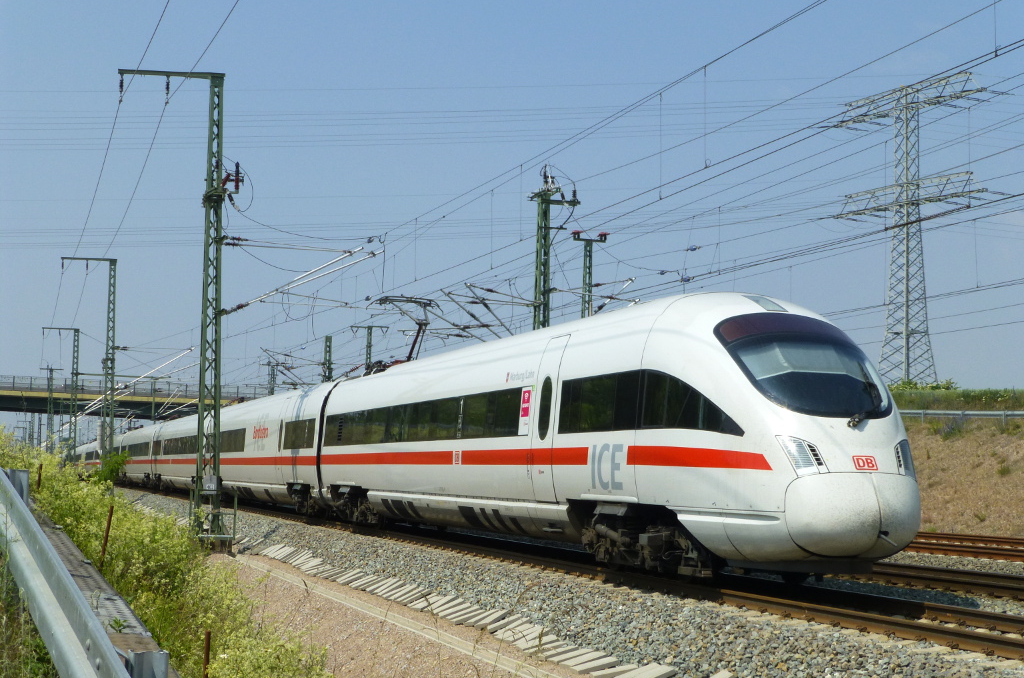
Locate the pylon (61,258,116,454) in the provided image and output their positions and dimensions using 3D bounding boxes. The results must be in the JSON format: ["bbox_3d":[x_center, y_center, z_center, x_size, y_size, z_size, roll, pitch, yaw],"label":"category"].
[{"bbox_3d":[-20.759,2.066,84.197,2.780,12.150,0.500,2,-4,-16],"label":"pylon"}]

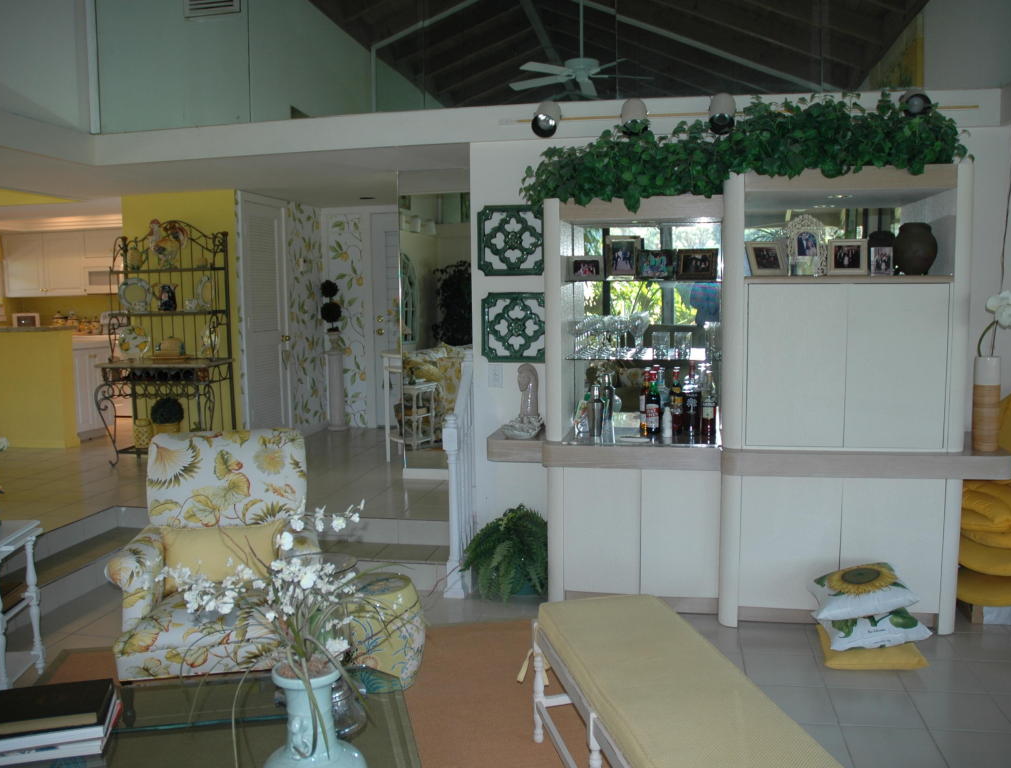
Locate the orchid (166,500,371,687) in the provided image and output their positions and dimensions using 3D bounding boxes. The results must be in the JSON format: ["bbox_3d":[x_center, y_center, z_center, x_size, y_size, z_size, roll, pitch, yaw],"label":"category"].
[{"bbox_3d":[-0.517,0.457,1.887,0.420,0.390,0.340,0,7,11],"label":"orchid"}]

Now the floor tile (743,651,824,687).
[{"bbox_3d":[1.154,1.201,3.617,0.320,0.010,0.320,0,6,11],"label":"floor tile"}]

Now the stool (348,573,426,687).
[{"bbox_3d":[-0.497,1.023,3.577,0.330,0.435,0.330,0,6,11],"label":"stool"}]

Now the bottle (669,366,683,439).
[{"bbox_3d":[0.868,0.092,4.381,0.073,0.361,0.073,0,7,11],"label":"bottle"}]

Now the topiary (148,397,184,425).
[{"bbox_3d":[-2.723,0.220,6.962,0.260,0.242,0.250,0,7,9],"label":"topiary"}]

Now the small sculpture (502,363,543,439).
[{"bbox_3d":[0.092,0.084,4.546,0.180,0.379,0.160,-5,8,-35],"label":"small sculpture"}]

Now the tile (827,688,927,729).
[{"bbox_3d":[1.410,1.238,3.294,0.316,0.010,0.316,0,7,11],"label":"tile"}]

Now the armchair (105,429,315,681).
[{"bbox_3d":[-1.207,0.750,3.706,0.850,0.970,0.860,-3,6,-12],"label":"armchair"}]

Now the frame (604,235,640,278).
[{"bbox_3d":[0.590,-0.638,4.335,0.173,0.208,0.040,-1,-1,3],"label":"frame"}]

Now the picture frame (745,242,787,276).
[{"bbox_3d":[1.214,-0.579,4.024,0.200,0.170,0.050,-3,-9,-15],"label":"picture frame"}]

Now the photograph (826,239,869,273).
[{"bbox_3d":[1.564,-0.581,3.958,0.195,0.175,0.040,0,-2,15],"label":"photograph"}]

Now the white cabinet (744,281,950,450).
[{"bbox_3d":[1.607,-0.109,4.255,0.908,0.782,0.540,0,7,9],"label":"white cabinet"}]

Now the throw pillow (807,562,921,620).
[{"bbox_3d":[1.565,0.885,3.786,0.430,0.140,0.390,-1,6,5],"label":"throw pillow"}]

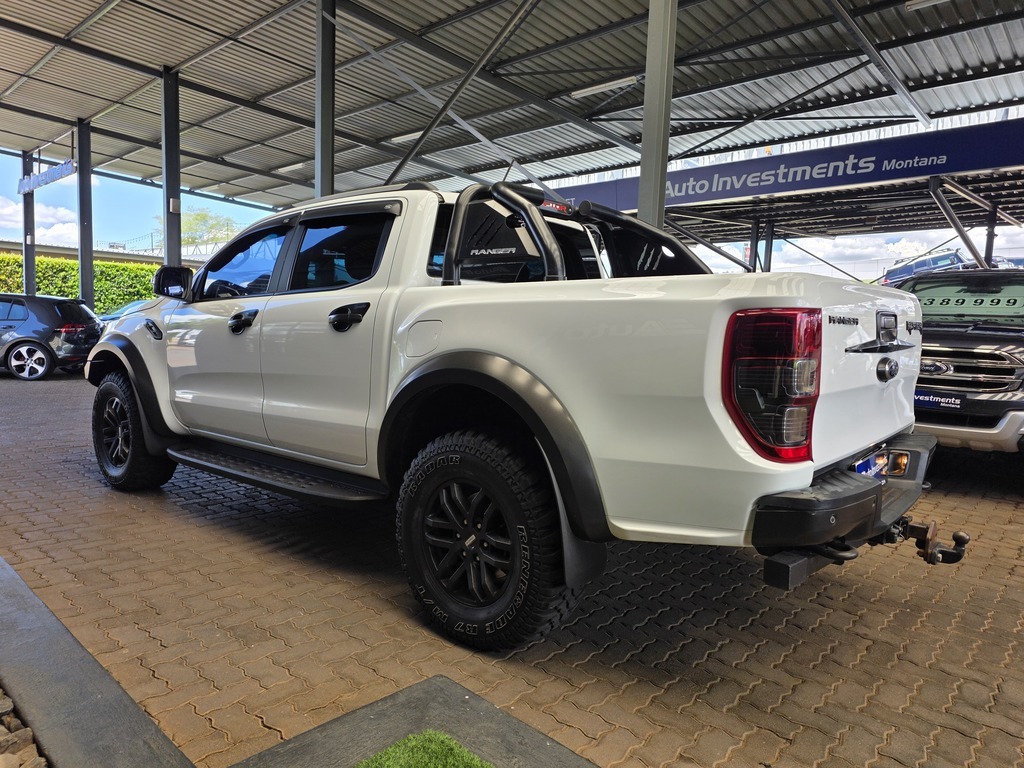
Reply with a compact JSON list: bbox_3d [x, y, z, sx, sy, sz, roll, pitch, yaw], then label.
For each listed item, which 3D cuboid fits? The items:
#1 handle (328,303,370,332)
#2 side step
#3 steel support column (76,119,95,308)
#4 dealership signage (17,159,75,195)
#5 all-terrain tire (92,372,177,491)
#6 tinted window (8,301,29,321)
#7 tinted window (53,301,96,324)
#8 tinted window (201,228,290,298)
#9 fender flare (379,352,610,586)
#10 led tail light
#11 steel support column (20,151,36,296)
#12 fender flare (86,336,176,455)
[{"bbox_3d":[-0.676,-0.281,2.874,0.240,0.120,0.060,6,6,39],"label":"handle"},{"bbox_3d":[-1.265,0.484,3.548,1.930,0.100,0.215,6,7,39],"label":"side step"},{"bbox_3d":[-9.048,-2.970,14.463,0.131,5.172,0.185,7,7,43],"label":"steel support column"},{"bbox_3d":[-10.906,-4.805,15.828,4.750,0.380,0.130,7,7,43],"label":"dealership signage"},{"bbox_3d":[-2.558,0.311,4.631,0.820,0.815,0.280,6,7,39],"label":"all-terrain tire"},{"bbox_3d":[-8.168,-1.215,11.257,0.298,0.305,0.070,1,5,-11],"label":"tinted window"},{"bbox_3d":[-7.910,-1.305,12.326,0.100,0.400,1.160,-26,8,-4],"label":"tinted window"},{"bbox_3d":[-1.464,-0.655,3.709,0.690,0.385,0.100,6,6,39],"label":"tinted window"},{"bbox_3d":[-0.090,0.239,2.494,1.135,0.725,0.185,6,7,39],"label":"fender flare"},{"bbox_3d":[0.708,-0.002,1.869,0.220,0.410,0.145,6,6,39],"label":"led tail light"},{"bbox_3d":[-12.024,-3.229,17.035,0.150,5.102,0.200,6,7,42],"label":"steel support column"},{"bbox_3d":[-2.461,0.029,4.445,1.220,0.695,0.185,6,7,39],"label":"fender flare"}]

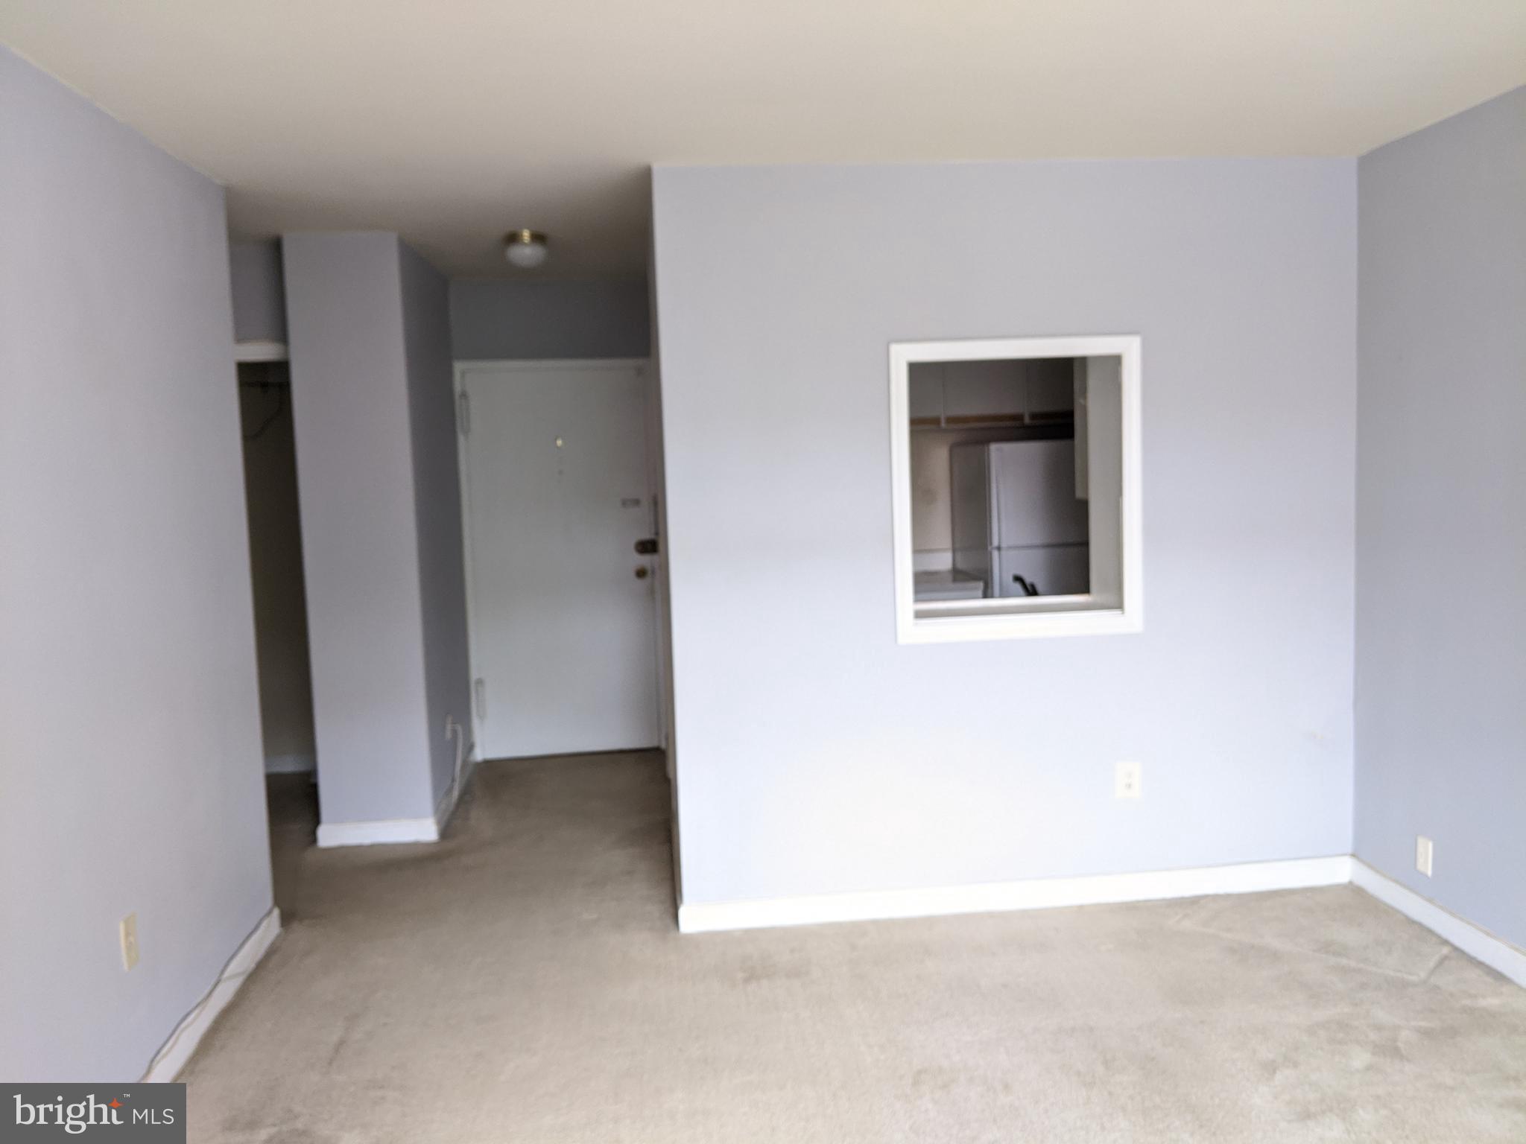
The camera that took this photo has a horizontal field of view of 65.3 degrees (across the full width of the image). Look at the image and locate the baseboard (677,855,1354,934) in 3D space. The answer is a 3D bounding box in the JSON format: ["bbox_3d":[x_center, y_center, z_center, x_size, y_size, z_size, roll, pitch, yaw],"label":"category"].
[{"bbox_3d":[0.889,1.084,4.028,2.344,0.102,0.018,-3,6,-6],"label":"baseboard"}]

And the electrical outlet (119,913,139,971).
[{"bbox_3d":[-1.544,0.901,2.900,0.010,0.120,0.075,-3,6,-6],"label":"electrical outlet"}]

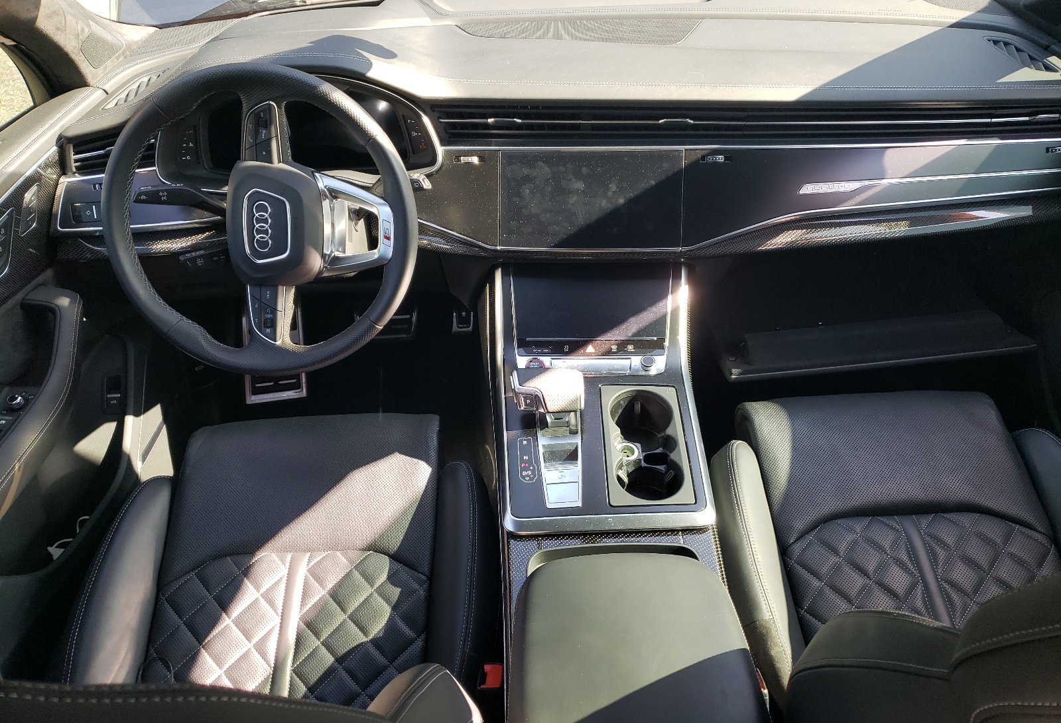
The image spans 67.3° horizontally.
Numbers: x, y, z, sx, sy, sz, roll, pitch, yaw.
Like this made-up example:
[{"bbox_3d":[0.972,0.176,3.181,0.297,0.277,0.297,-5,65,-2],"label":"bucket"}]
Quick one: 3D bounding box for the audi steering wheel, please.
[{"bbox_3d":[-0.326,-0.169,0.982,0.365,0.372,0.100,0,10,0],"label":"audi steering wheel"}]

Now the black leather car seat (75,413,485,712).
[{"bbox_3d":[-0.290,0.298,1.082,0.500,0.200,0.520,0,43,0],"label":"black leather car seat"}]

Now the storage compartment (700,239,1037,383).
[{"bbox_3d":[0.498,-0.082,1.206,0.420,0.170,0.230,-3,35,-5],"label":"storage compartment"}]

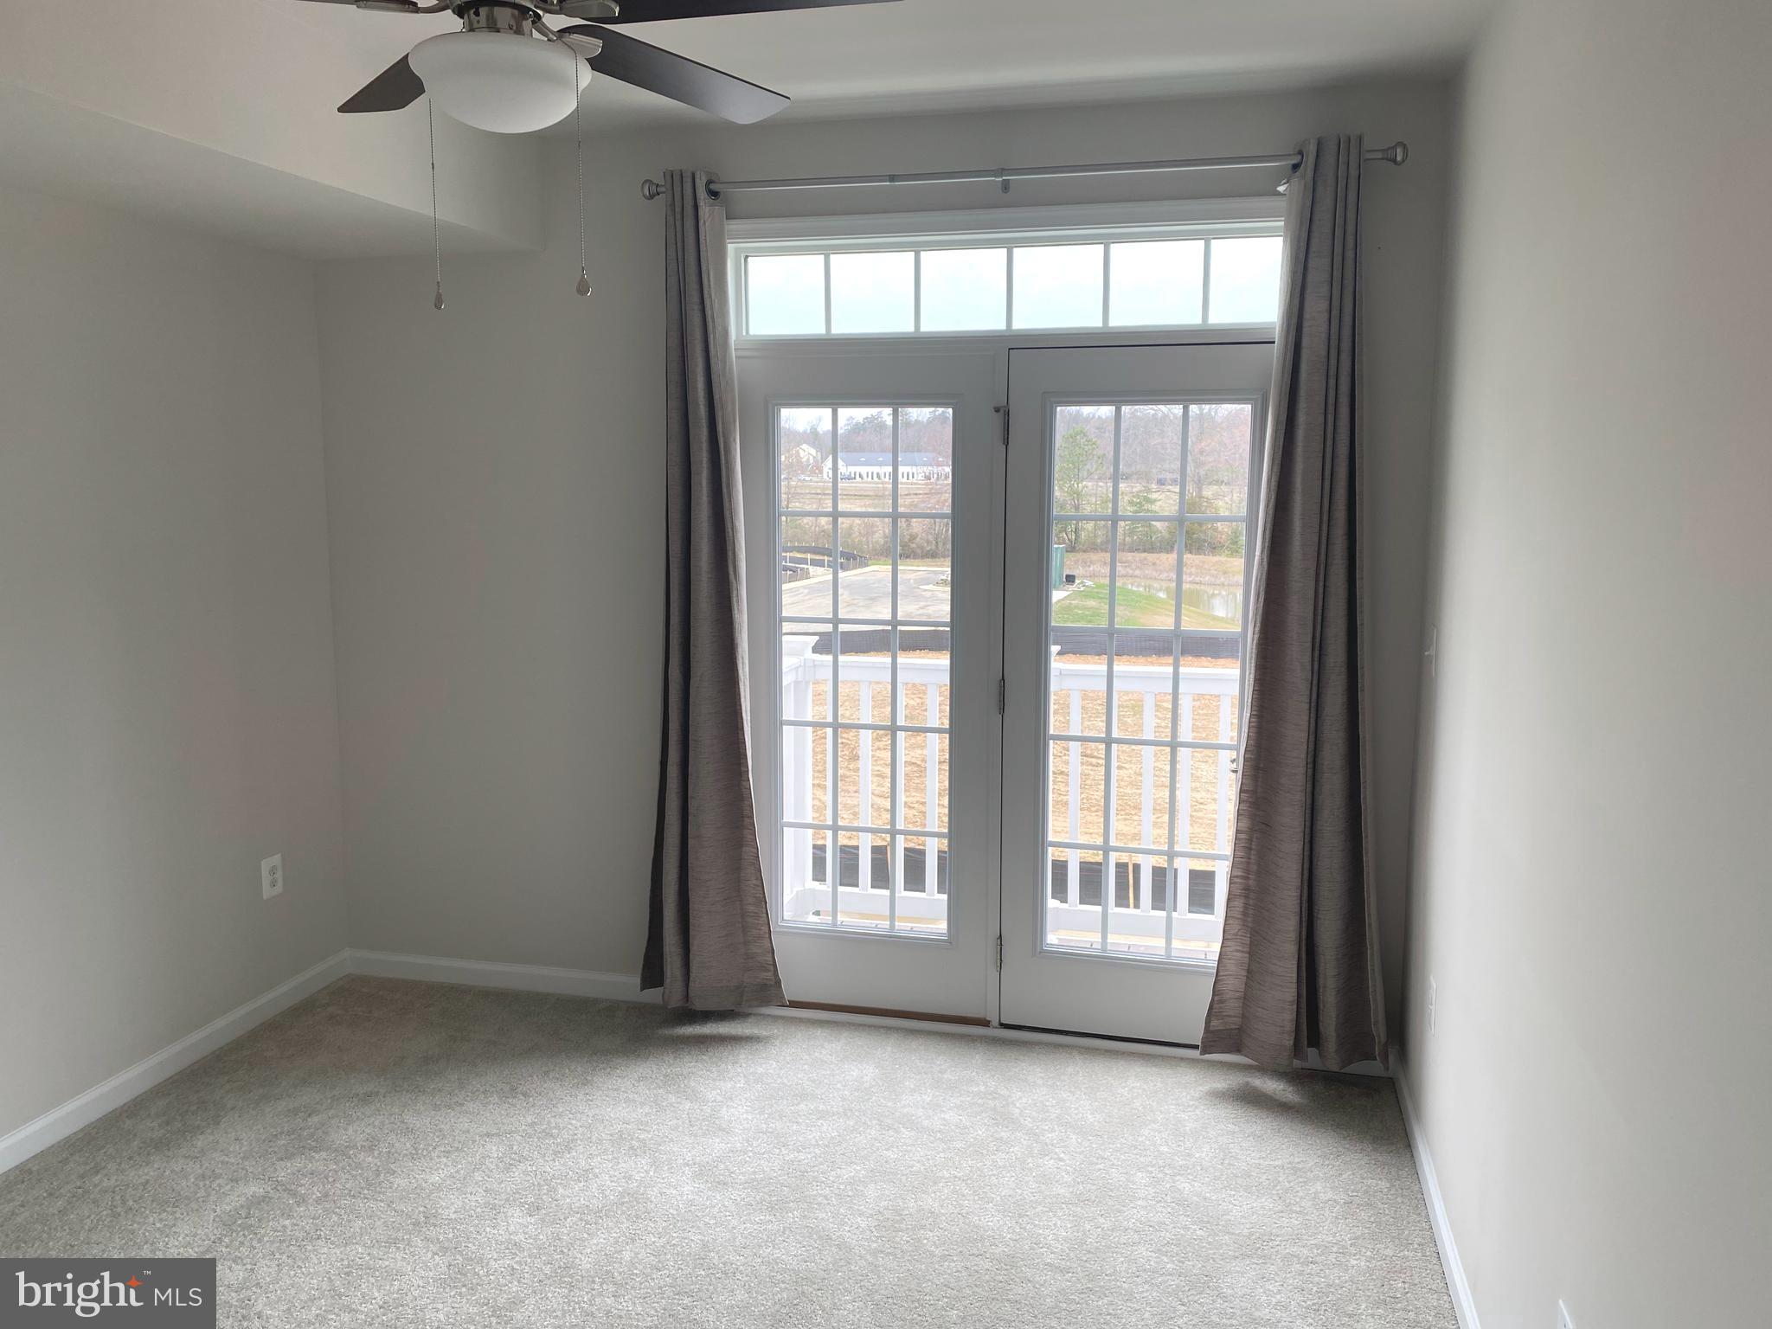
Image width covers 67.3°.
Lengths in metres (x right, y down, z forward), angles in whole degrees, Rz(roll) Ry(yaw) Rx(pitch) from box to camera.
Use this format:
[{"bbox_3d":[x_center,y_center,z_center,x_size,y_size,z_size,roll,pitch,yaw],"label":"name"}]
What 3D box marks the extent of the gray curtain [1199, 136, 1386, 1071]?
[{"bbox_3d":[1.151,-0.111,3.579,0.500,2.495,0.170,2,9,14],"label":"gray curtain"}]

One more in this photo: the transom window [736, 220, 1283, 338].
[{"bbox_3d":[0.366,-1.072,3.777,1.648,0.285,0.080,2,9,14],"label":"transom window"}]

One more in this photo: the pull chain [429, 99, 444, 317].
[{"bbox_3d":[-0.731,-0.760,2.156,0.022,0.362,0.022,2,9,14],"label":"pull chain"}]

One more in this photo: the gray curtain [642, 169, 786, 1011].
[{"bbox_3d":[-0.528,-0.178,3.990,0.500,2.500,0.170,2,9,14],"label":"gray curtain"}]

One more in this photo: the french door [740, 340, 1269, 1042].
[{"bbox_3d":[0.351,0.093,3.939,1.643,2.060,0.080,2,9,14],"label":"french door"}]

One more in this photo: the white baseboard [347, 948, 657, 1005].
[{"bbox_3d":[-1.221,1.047,4.432,1.323,0.090,0.017,2,9,14],"label":"white baseboard"}]

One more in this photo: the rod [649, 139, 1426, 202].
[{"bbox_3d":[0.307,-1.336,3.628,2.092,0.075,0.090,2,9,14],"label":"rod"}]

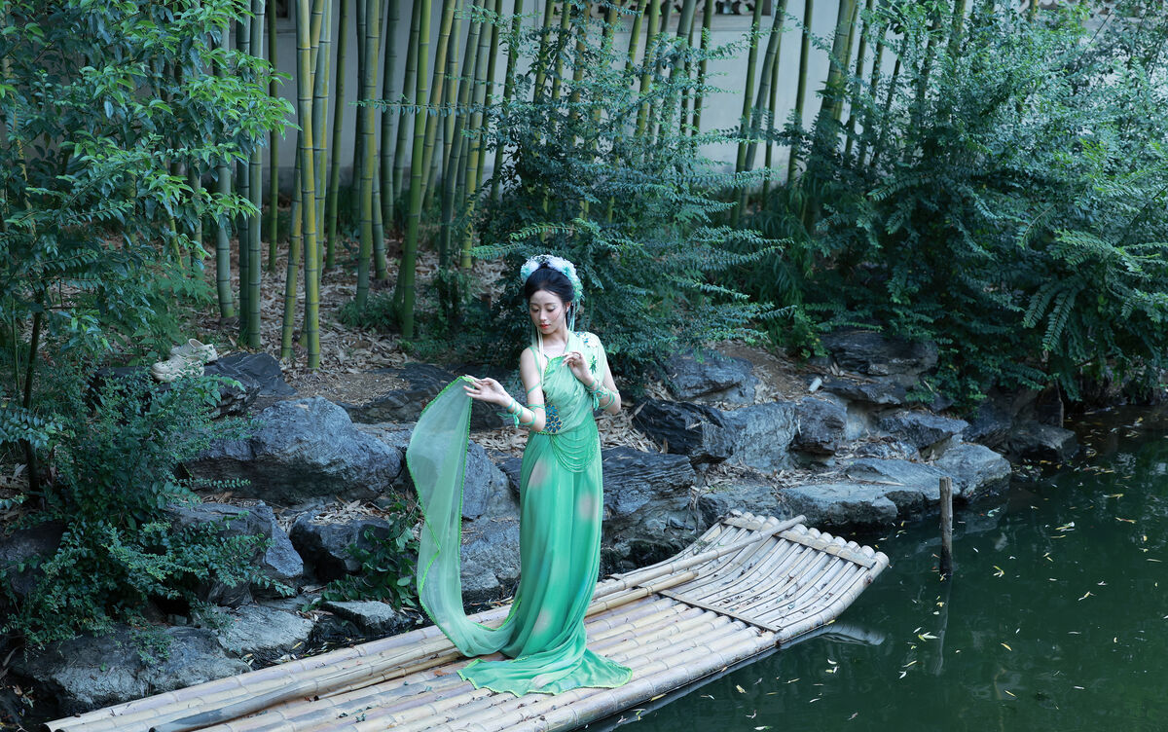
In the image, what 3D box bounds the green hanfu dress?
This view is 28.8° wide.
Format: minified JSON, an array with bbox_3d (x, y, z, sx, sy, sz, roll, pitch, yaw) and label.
[{"bbox_3d":[-0.250,0.550,8.970,0.920,1.340,0.640,3,12,15],"label":"green hanfu dress"}]

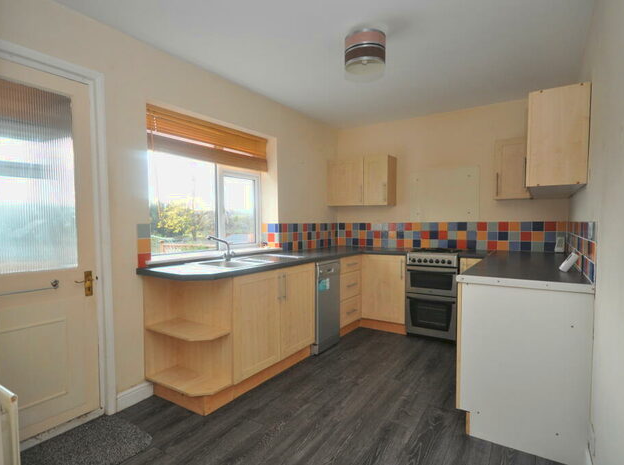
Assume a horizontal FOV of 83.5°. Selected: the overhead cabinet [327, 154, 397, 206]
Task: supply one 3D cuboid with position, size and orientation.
[{"bbox_3d":[0.625,-0.622,4.435,0.821,0.597,0.311,1,2,33],"label":"overhead cabinet"}]

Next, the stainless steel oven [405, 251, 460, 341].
[{"bbox_3d":[1.360,0.646,3.771,0.494,0.895,0.600,1,2,33],"label":"stainless steel oven"}]

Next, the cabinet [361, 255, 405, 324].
[{"bbox_3d":[0.939,0.604,4.080,0.499,0.738,0.585,1,2,33],"label":"cabinet"}]

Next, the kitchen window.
[{"bbox_3d":[-0.913,-0.379,3.188,0.180,1.130,1.435,1,2,33],"label":"kitchen window"}]

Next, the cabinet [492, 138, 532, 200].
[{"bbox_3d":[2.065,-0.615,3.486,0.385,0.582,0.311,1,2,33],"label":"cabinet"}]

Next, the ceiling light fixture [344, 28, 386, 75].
[{"bbox_3d":[0.373,-1.246,2.434,0.280,0.190,0.280,0,1,0],"label":"ceiling light fixture"}]

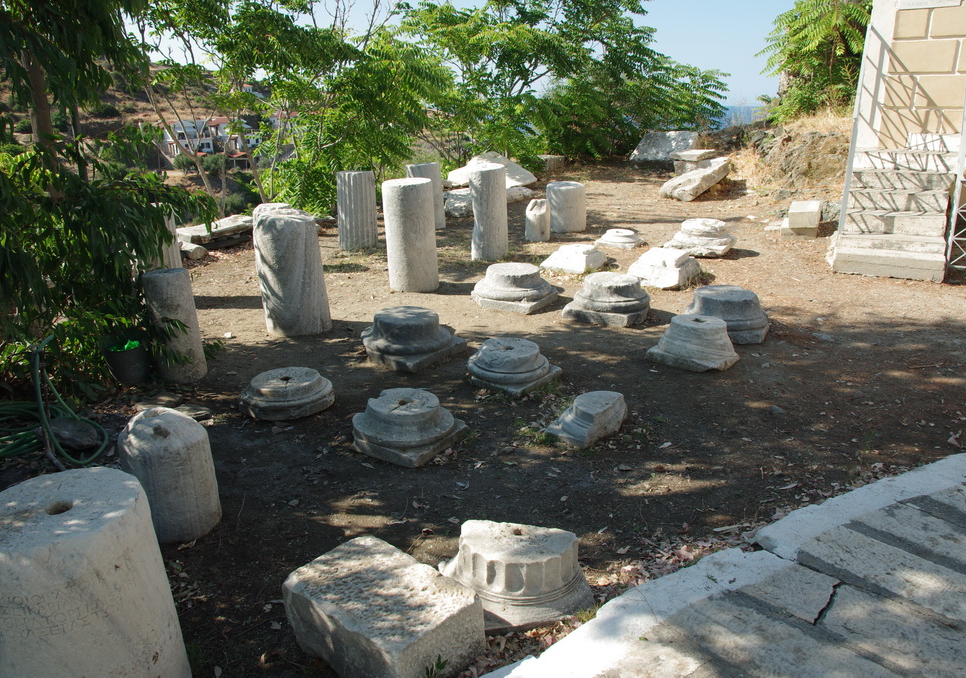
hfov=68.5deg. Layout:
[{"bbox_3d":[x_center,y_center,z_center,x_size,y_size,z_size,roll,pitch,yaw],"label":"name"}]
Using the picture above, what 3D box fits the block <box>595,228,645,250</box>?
[{"bbox_3d":[1.789,-1.311,9.212,0.463,0.161,0.462,16,25,42],"label":"block"}]

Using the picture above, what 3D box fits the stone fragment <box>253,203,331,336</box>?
[{"bbox_3d":[-1.490,-0.544,5.550,0.491,0.943,0.491,-3,18,1],"label":"stone fragment"}]

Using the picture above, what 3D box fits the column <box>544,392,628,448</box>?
[{"bbox_3d":[0.570,0.399,3.868,0.400,0.200,0.260,-17,24,-40],"label":"column"}]

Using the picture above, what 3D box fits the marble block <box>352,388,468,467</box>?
[{"bbox_3d":[-0.410,0.447,3.883,0.475,0.215,0.475,11,22,33],"label":"marble block"}]

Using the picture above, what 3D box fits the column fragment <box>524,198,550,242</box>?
[{"bbox_3d":[0.694,-1.530,9.067,0.310,0.530,0.310,-1,18,0],"label":"column fragment"}]

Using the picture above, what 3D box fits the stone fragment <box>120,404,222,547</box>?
[{"bbox_3d":[-1.334,0.575,3.044,0.360,0.470,0.360,-1,18,0],"label":"stone fragment"}]

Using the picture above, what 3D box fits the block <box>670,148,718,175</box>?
[{"bbox_3d":[4.484,-3.837,15.258,0.720,0.480,1.150,10,21,30],"label":"block"}]

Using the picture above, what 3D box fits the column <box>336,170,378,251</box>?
[{"bbox_3d":[-1.651,-1.680,9.269,0.504,0.951,0.504,-1,18,0],"label":"column"}]

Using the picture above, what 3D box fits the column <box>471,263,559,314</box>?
[{"bbox_3d":[0.306,-0.500,6.604,0.606,0.307,0.598,11,22,32],"label":"column"}]

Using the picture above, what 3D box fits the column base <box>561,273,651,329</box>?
[{"bbox_3d":[1.073,-0.361,6.108,0.573,0.325,0.557,10,21,30],"label":"column base"}]

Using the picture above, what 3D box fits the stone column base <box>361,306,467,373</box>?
[{"bbox_3d":[-0.499,-0.034,5.249,0.543,0.298,0.550,15,24,40],"label":"stone column base"}]

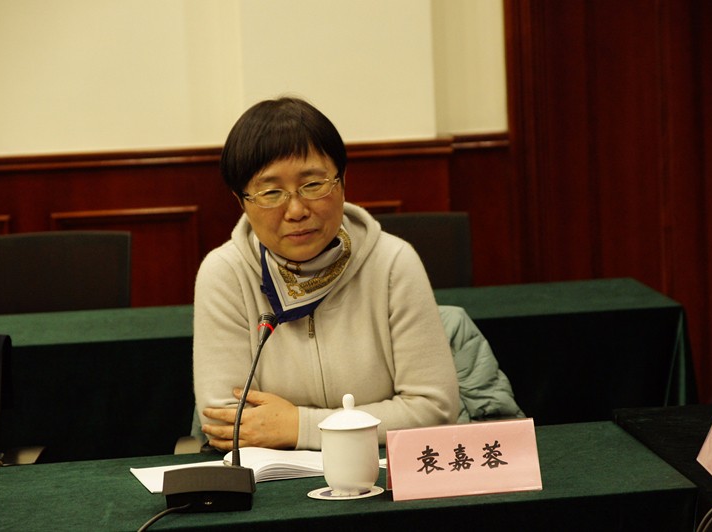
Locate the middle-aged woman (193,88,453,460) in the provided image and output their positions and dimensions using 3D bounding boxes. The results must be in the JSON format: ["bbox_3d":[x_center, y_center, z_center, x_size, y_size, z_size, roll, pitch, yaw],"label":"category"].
[{"bbox_3d":[-0.053,0.371,3.856,0.450,1.260,0.680,-3,7,-11],"label":"middle-aged woman"}]

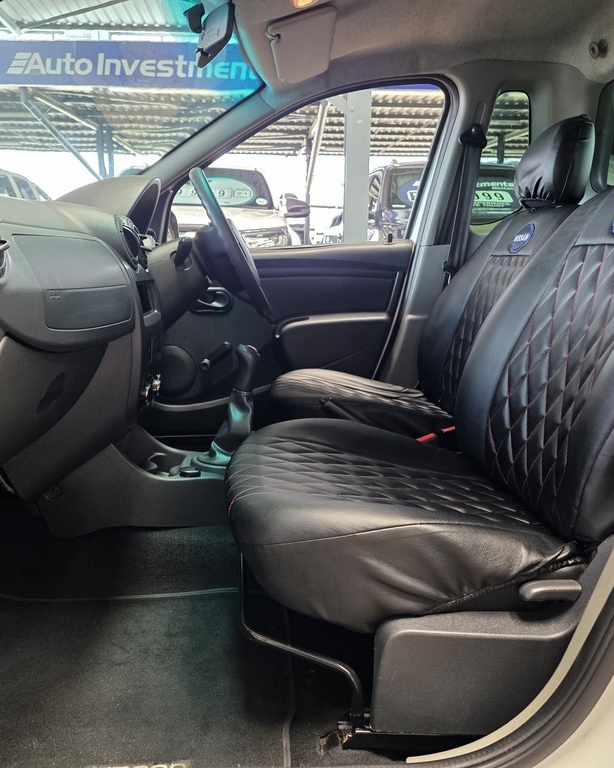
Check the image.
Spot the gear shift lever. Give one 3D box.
[{"bbox_3d":[-0.165,0.041,1.411,0.150,0.250,0.115,0,8,-1],"label":"gear shift lever"}]

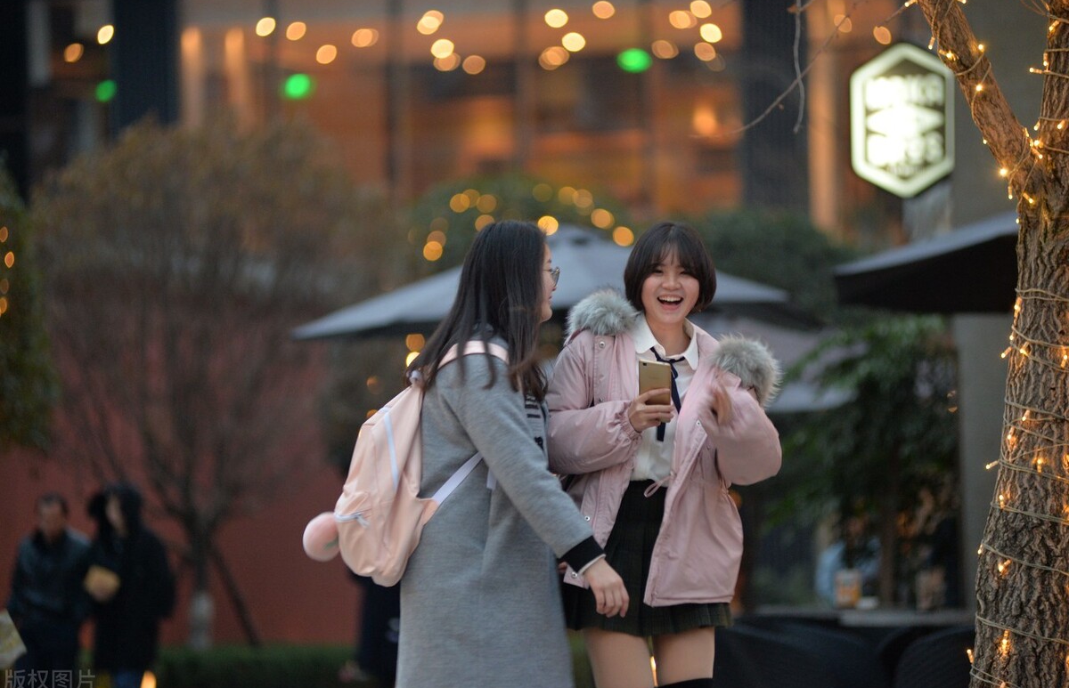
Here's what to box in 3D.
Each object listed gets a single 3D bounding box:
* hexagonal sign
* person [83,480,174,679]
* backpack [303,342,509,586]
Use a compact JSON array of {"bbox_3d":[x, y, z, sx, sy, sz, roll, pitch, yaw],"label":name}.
[{"bbox_3d":[1.512,-0.919,24.400,0.425,0.640,0.120,0,-3,-2],"label":"hexagonal sign"},{"bbox_3d":[-2.178,1.580,32.000,0.500,1.660,0.360,-2,-3,27],"label":"person"},{"bbox_3d":[-0.303,0.274,13.400,0.370,0.530,0.300,5,-3,-13],"label":"backpack"}]

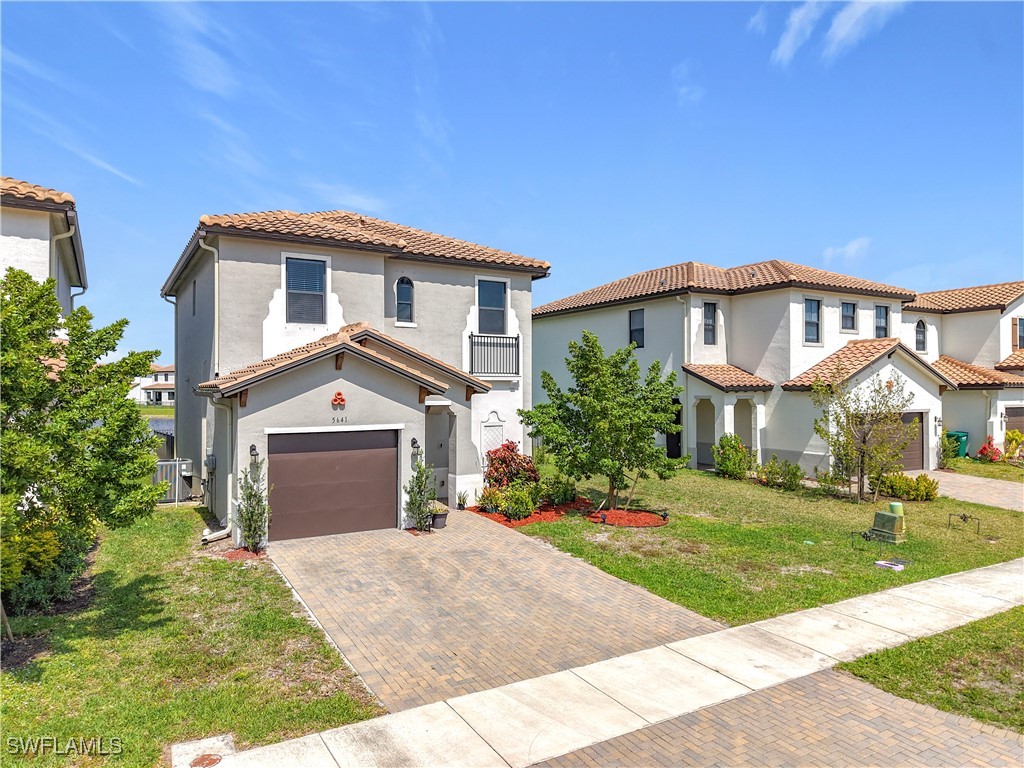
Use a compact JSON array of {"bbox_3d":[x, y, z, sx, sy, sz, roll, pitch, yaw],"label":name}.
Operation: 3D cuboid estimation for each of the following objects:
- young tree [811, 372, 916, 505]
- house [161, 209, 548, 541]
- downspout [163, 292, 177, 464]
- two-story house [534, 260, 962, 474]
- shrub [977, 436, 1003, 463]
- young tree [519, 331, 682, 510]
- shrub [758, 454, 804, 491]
[{"bbox_3d":[9.551,1.431,19.309,2.700,3.500,2.600,0,0,0],"label":"young tree"},{"bbox_3d":[-4.985,-1.211,22.116,9.700,8.820,14.900,0,0,-30],"label":"house"},{"bbox_3d":[-12.377,-0.110,25.713,0.470,6.350,0.120,0,0,-30],"label":"downspout"},{"bbox_3d":[8.562,-1.170,31.056,10.000,8.770,16.300,0,0,-30],"label":"two-story house"},{"bbox_3d":[19.329,2.628,28.745,0.970,1.060,0.920,0,0,0],"label":"shrub"},{"bbox_3d":[2.244,0.940,18.059,4.100,4.500,4.000,0,0,0],"label":"young tree"},{"bbox_3d":[8.030,2.644,21.159,1.320,1.000,1.150,0,0,0],"label":"shrub"}]

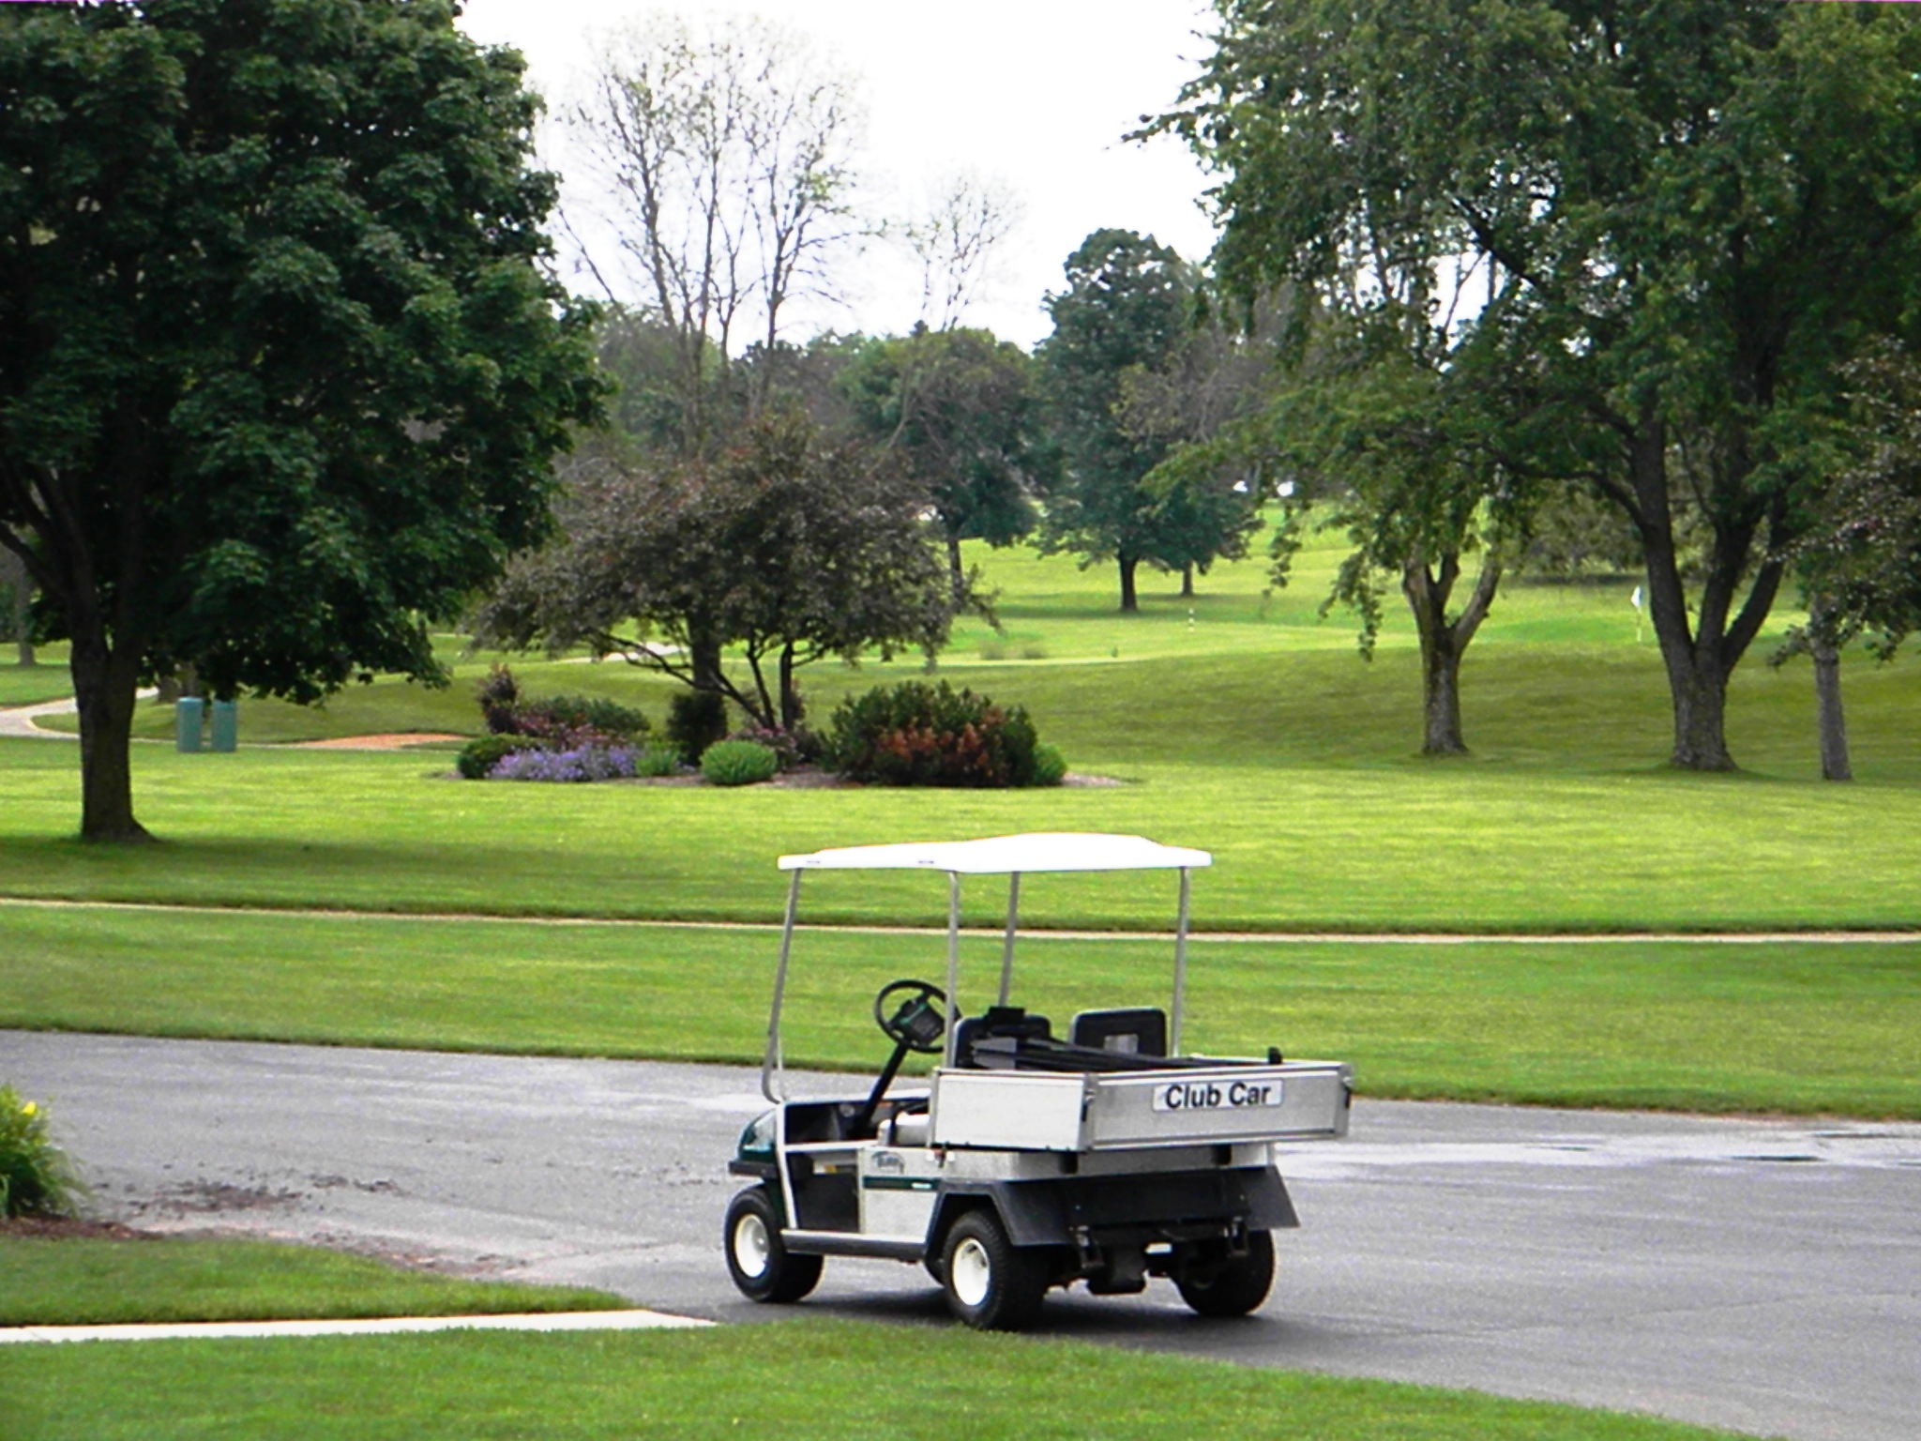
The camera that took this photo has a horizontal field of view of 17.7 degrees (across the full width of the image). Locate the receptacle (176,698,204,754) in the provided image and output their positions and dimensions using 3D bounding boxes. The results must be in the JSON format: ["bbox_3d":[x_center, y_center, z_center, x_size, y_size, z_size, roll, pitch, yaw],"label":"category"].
[{"bbox_3d":[-14.380,0.085,115.000,0.500,1.023,0.500,0,0,0],"label":"receptacle"}]

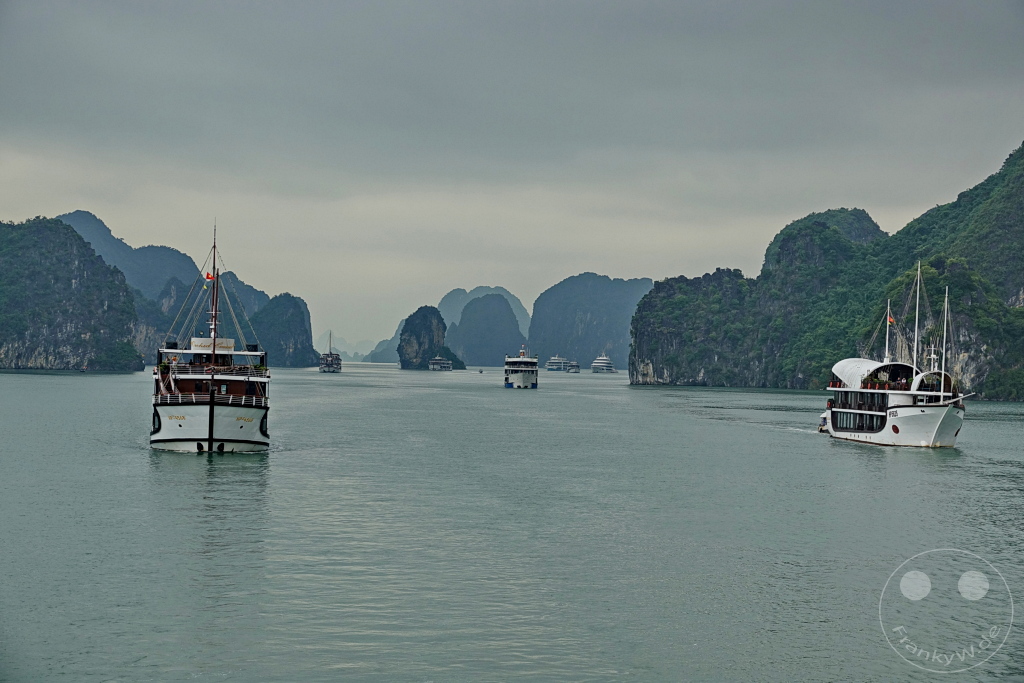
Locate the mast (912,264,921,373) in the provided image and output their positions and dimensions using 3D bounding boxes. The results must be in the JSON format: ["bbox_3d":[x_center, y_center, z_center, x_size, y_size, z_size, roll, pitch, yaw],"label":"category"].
[{"bbox_3d":[47.540,-2.670,257.000,0.250,13.560,0.250,3,-1,-6],"label":"mast"}]

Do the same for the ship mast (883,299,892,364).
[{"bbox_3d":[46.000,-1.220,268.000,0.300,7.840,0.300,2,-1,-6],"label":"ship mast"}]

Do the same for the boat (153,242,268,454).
[{"bbox_3d":[-29.240,-0.290,214.650,11.000,20.600,40.000,1,-1,-8],"label":"boat"}]

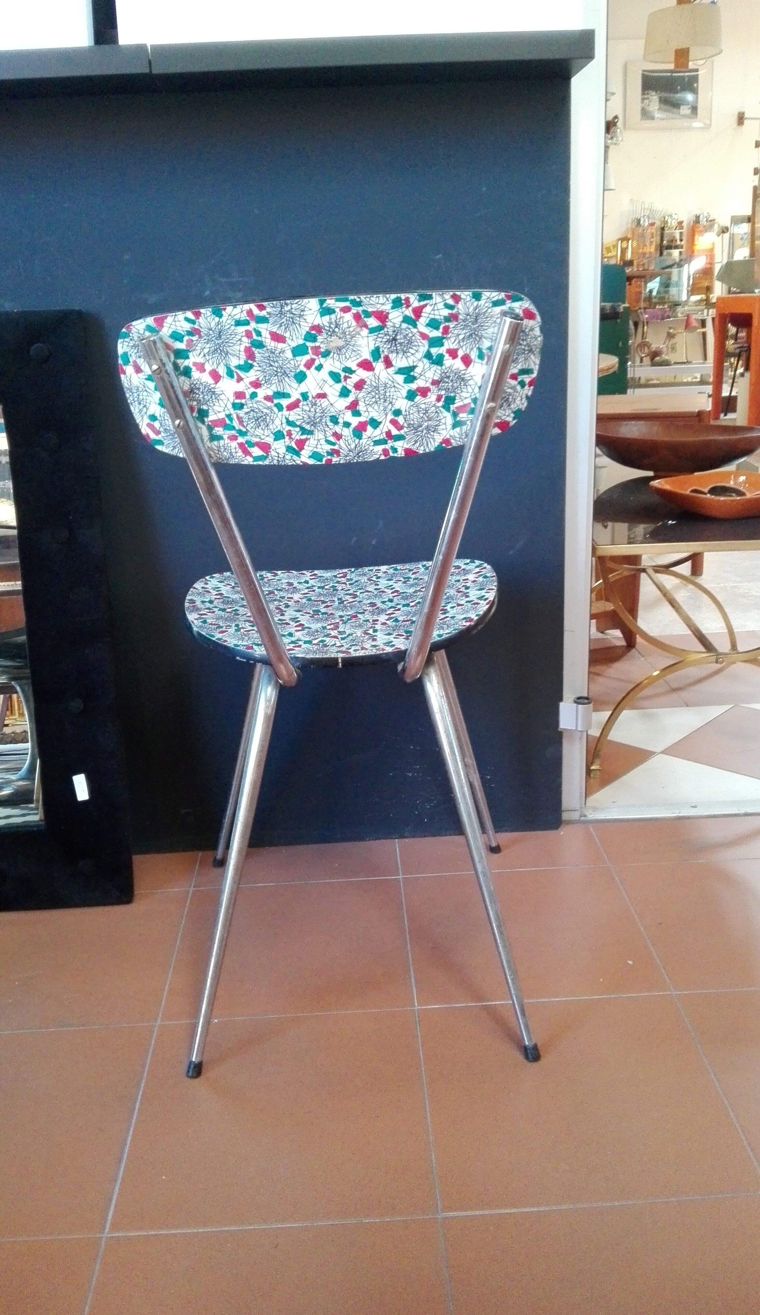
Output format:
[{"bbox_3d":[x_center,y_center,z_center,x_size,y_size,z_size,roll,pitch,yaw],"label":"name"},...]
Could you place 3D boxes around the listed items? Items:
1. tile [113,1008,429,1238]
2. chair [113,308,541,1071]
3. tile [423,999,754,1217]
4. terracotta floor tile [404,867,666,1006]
[{"bbox_3d":[-0.103,0.478,1.023,0.303,0.010,0.288,-3,19,-1],"label":"tile"},{"bbox_3d":[-0.042,0.010,1.133,0.440,0.800,0.520,-3,19,-1],"label":"chair"},{"bbox_3d":[0.203,0.462,1.030,0.303,0.010,0.288,-3,19,-1],"label":"tile"},{"bbox_3d":[0.193,0.369,1.303,0.303,0.010,0.288,-3,19,-1],"label":"terracotta floor tile"}]

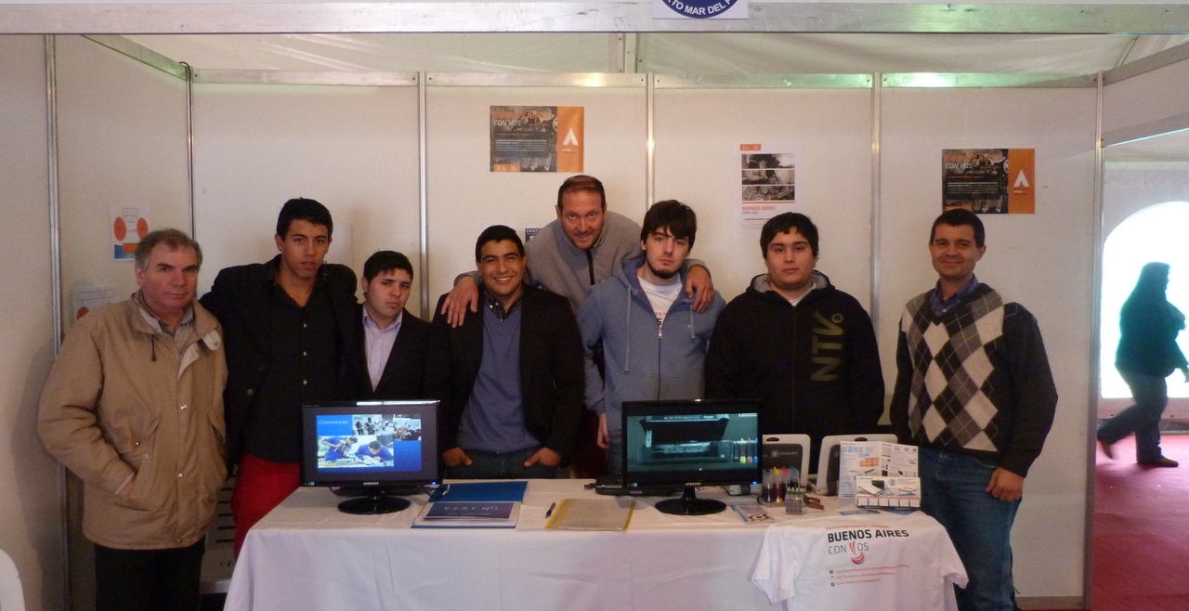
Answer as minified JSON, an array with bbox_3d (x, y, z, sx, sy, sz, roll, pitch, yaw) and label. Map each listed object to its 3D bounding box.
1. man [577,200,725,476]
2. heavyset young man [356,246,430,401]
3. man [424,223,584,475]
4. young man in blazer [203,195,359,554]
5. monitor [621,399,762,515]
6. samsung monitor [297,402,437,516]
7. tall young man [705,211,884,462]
[{"bbox_3d":[0.223,0.522,3.197,0.540,1.807,0.310,0,3,4],"label":"man"},{"bbox_3d":[-0.782,0.613,3.231,0.500,1.632,0.300,-1,3,-12],"label":"heavyset young man"},{"bbox_3d":[-0.330,0.568,3.188,0.540,1.721,0.310,0,3,-3],"label":"man"},{"bbox_3d":[-1.118,0.530,3.089,0.600,1.815,0.360,-2,3,-24],"label":"young man in blazer"},{"bbox_3d":[0.315,0.475,2.755,0.460,0.340,0.200,-1,3,-5],"label":"monitor"},{"bbox_3d":[-0.720,0.478,2.789,0.460,0.340,0.200,-1,3,-6],"label":"samsung monitor"},{"bbox_3d":[0.743,0.543,3.179,0.620,1.763,0.360,0,3,10],"label":"tall young man"}]

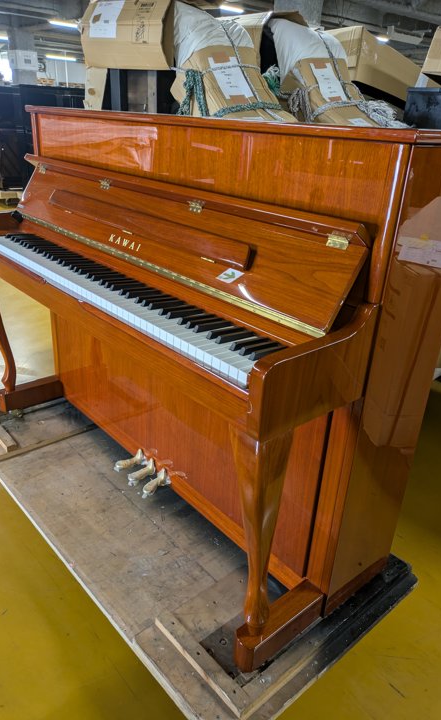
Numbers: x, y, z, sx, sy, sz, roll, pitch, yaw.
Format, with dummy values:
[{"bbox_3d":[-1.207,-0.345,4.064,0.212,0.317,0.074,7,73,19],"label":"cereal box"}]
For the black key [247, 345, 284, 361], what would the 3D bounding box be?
[{"bbox_3d":[0.091,-0.014,0.955,0.094,0.012,0.011,-18,32,-38],"label":"black key"}]

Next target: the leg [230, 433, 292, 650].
[{"bbox_3d":[0.070,0.353,0.989,0.115,0.520,0.062,-18,32,-38],"label":"leg"}]

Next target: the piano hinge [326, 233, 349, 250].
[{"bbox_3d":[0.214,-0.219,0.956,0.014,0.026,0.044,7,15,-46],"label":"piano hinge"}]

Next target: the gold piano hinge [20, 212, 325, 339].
[{"bbox_3d":[-0.247,-0.270,1.352,0.012,0.018,1.310,0,20,-45],"label":"gold piano hinge"}]

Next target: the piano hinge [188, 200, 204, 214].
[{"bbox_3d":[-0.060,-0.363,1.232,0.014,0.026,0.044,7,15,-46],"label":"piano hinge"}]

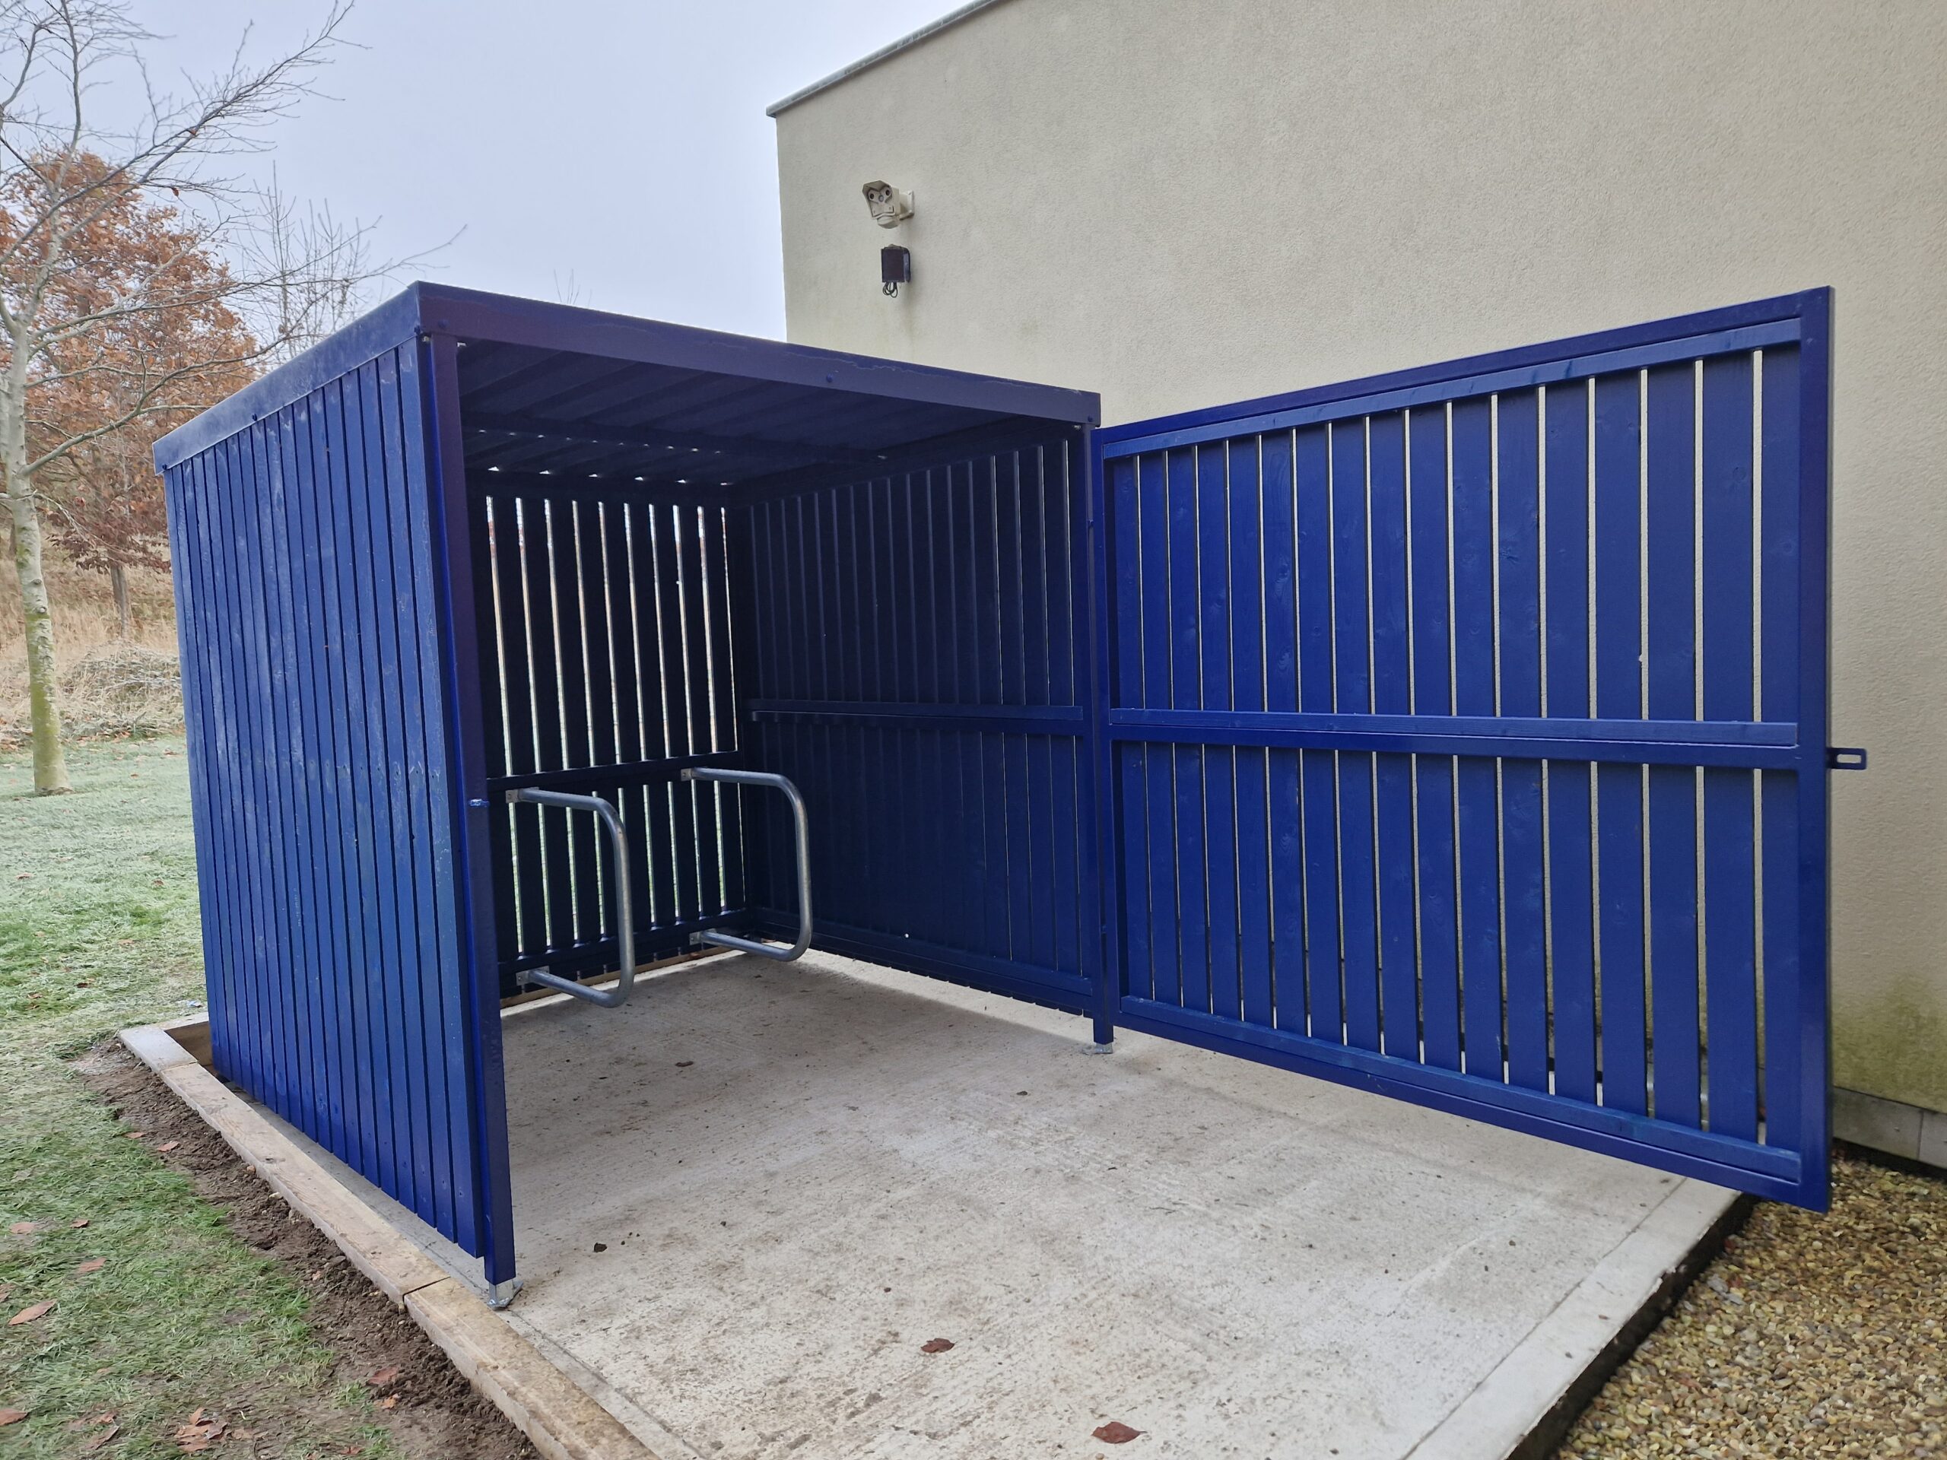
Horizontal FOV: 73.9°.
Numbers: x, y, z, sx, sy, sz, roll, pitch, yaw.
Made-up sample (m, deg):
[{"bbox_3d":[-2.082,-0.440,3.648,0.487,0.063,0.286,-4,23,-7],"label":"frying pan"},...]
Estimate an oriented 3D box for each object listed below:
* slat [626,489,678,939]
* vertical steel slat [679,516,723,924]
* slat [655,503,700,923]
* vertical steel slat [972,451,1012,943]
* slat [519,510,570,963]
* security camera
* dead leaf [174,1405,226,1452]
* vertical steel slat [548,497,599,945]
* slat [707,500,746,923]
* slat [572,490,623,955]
[{"bbox_3d":[-1.318,-0.036,5.325,0.095,1.868,0.020,-6,5,-45],"label":"slat"},{"bbox_3d":[-1.157,-0.054,5.485,0.095,1.868,0.020,-6,5,-45],"label":"vertical steel slat"},{"bbox_3d":[-1.238,-0.045,5.404,0.095,1.868,0.020,-6,5,-45],"label":"slat"},{"bbox_3d":[0.069,-0.057,4.503,0.020,1.853,0.095,-6,5,-45],"label":"vertical steel slat"},{"bbox_3d":[-1.641,-0.002,5.004,0.095,1.868,0.020,-6,5,-45],"label":"slat"},{"bbox_3d":[-0.369,-2.257,5.557,0.145,0.150,0.205,-1,4,19],"label":"security camera"},{"bbox_3d":[-1.486,1.344,2.486,0.090,0.030,0.085,-5,4,-33],"label":"dead leaf"},{"bbox_3d":[-1.560,-0.010,5.085,0.095,1.868,0.020,-6,5,-45],"label":"vertical steel slat"},{"bbox_3d":[-1.075,-0.063,5.566,0.095,1.868,0.020,-6,5,-45],"label":"slat"},{"bbox_3d":[-1.479,-0.019,5.165,0.095,1.868,0.020,-6,5,-45],"label":"slat"}]

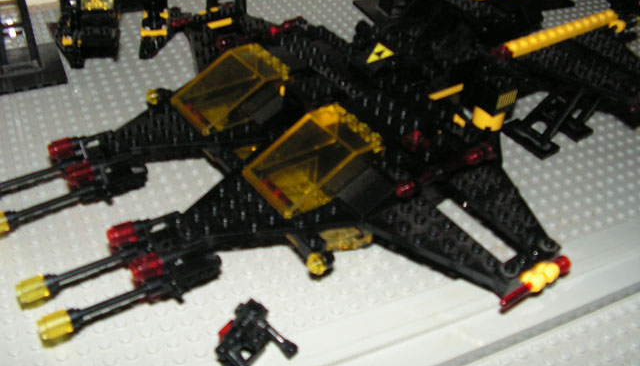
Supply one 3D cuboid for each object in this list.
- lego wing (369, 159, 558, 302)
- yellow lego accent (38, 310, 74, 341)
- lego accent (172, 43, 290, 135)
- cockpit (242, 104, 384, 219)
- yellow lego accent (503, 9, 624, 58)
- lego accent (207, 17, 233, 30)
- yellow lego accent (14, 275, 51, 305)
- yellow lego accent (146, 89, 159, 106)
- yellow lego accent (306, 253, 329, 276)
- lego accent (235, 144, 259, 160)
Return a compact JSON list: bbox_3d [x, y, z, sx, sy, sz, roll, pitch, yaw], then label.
[{"bbox_3d":[0.066,0.017,0.273,0.077,0.007,0.061,-22,49,-31],"label":"lego wing"},{"bbox_3d":[-0.090,0.050,0.227,0.009,0.008,0.008,-22,49,-31],"label":"yellow lego accent"},{"bbox_3d":[-0.042,-0.045,0.312,0.047,0.021,0.032,-22,49,-31],"label":"lego accent"},{"bbox_3d":[-0.003,-0.010,0.275,0.048,0.021,0.032,-22,49,-31],"label":"cockpit"},{"bbox_3d":[0.137,-0.083,0.368,0.102,0.006,0.008,-22,49,-31],"label":"yellow lego accent"},{"bbox_3d":[-0.056,-0.087,0.370,0.015,0.004,0.007,-22,49,-31],"label":"lego accent"},{"bbox_3d":[-0.102,0.038,0.238,0.009,0.008,0.008,-22,49,-31],"label":"yellow lego accent"},{"bbox_3d":[-0.083,-0.043,0.331,0.005,0.008,0.008,-22,49,-31],"label":"yellow lego accent"},{"bbox_3d":[-0.001,0.032,0.258,0.005,0.008,0.008,-22,49,-31],"label":"yellow lego accent"},{"bbox_3d":[-0.033,-0.013,0.296,0.010,0.004,0.007,-22,49,-31],"label":"lego accent"}]

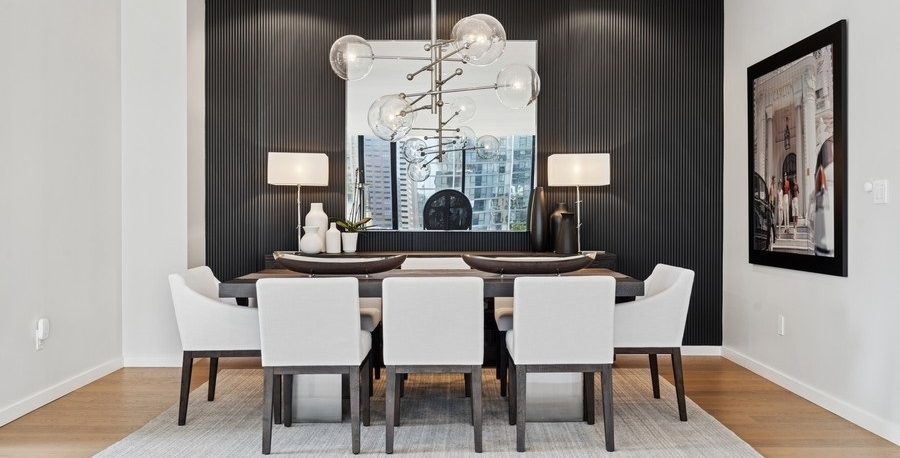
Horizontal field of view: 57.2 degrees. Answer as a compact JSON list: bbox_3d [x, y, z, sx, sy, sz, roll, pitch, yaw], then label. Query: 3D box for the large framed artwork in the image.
[{"bbox_3d":[2.106,-0.434,5.086,0.035,1.365,1.391,0,1,0],"label":"large framed artwork"}]

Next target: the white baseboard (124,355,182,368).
[{"bbox_3d":[-2.153,0.967,6.030,0.470,0.084,0.016,0,1,0],"label":"white baseboard"}]

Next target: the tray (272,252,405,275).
[{"bbox_3d":[-0.626,0.203,4.700,0.760,0.135,0.270,0,1,0],"label":"tray"}]

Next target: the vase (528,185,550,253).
[{"bbox_3d":[0.675,-0.070,6.252,0.141,0.497,0.141,0,1,0],"label":"vase"}]

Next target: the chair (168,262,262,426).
[{"bbox_3d":[-1.168,0.621,4.639,0.612,0.818,0.602,0,1,0],"label":"chair"}]

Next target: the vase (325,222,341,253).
[{"bbox_3d":[-0.863,0.070,6.120,0.106,0.228,0.106,0,1,0],"label":"vase"}]

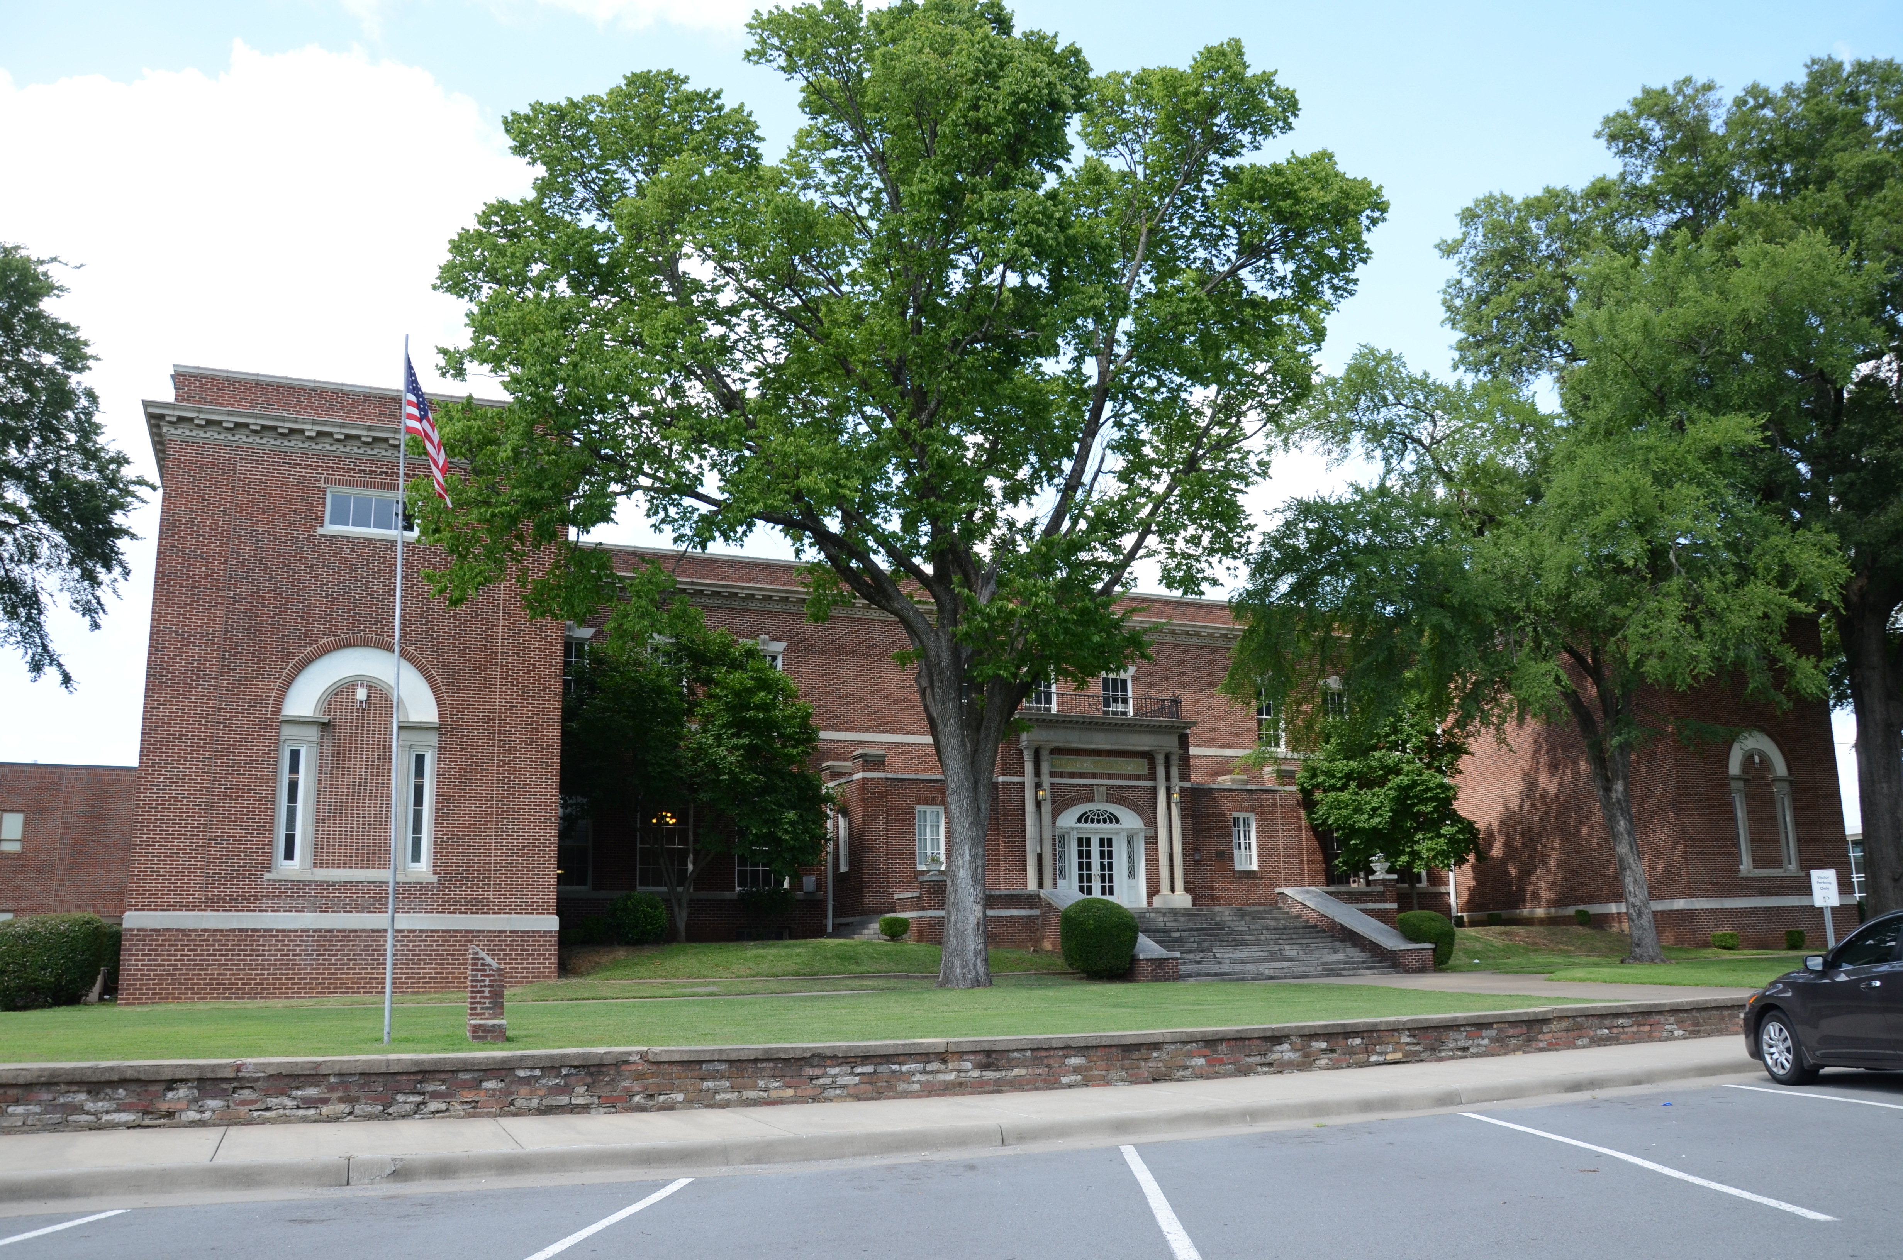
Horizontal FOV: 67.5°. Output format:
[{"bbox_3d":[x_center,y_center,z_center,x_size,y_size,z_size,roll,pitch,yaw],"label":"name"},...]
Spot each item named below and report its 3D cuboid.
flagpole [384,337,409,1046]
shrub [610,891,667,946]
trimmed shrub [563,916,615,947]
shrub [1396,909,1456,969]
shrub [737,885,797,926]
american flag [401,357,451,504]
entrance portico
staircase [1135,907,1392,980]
[{"bbox_3d":[-6.922,0.552,17.700,0.100,9.061,0.100,2,-12,-24],"label":"flagpole"},{"bbox_3d":[-7.934,7.315,36.223,1.420,1.360,1.400,4,-13,-24],"label":"shrub"},{"bbox_3d":[-9.054,7.545,35.661,1.500,0.800,1.100,4,-13,-24],"label":"trimmed shrub"},{"bbox_3d":[11.747,7.662,35.263,1.400,1.450,1.400,4,-13,-24],"label":"shrub"},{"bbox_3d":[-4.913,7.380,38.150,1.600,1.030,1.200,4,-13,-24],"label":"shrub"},{"bbox_3d":[-6.798,-2.589,18.447,0.680,2.050,0.420,4,-13,-24],"label":"american flag"},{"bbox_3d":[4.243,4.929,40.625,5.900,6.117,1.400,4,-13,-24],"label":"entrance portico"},{"bbox_3d":[6.823,7.429,34.109,6.150,1.630,4.400,4,-13,-24],"label":"staircase"}]

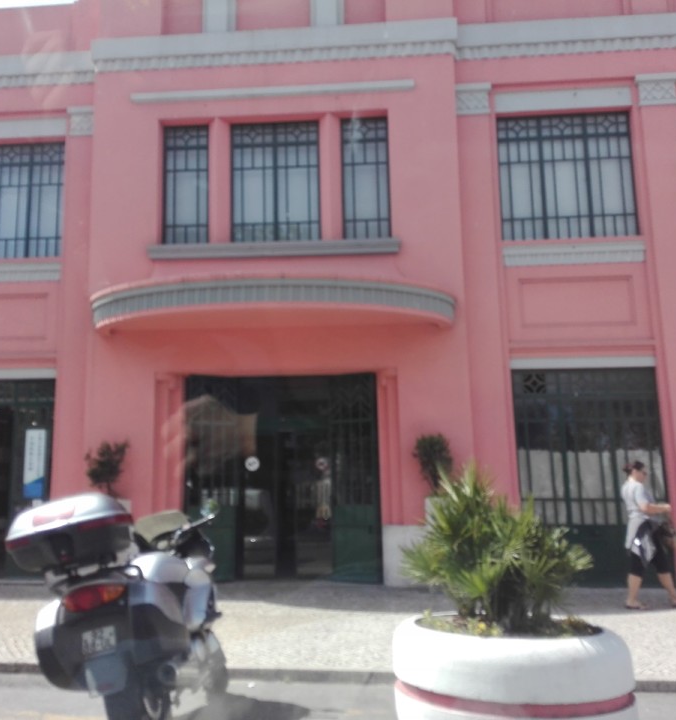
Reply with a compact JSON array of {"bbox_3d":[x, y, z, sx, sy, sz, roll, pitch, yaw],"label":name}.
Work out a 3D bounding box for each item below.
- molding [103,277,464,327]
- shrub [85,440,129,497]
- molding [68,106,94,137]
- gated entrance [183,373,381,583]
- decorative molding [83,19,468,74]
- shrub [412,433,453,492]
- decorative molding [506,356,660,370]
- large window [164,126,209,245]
[{"bbox_3d":[-0.936,-0.752,9.705,4.939,0.358,1.050,-1,-9,4],"label":"molding"},{"bbox_3d":[-3.128,1.481,10.144,0.530,0.743,0.520,-1,-10,5],"label":"shrub"},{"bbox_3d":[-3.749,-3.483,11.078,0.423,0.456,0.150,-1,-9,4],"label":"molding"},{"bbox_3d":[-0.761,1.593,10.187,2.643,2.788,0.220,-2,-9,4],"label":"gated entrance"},{"bbox_3d":[-0.920,-4.345,10.529,5.122,0.509,0.220,-1,-8,5],"label":"decorative molding"},{"bbox_3d":[1.214,1.346,9.690,0.510,0.770,0.500,-1,-10,5],"label":"shrub"},{"bbox_3d":[3.217,0.046,9.869,1.848,0.149,0.120,-1,-8,5],"label":"decorative molding"},{"bbox_3d":[-2.121,-2.450,10.537,0.640,1.727,0.120,-1,-8,5],"label":"large window"}]

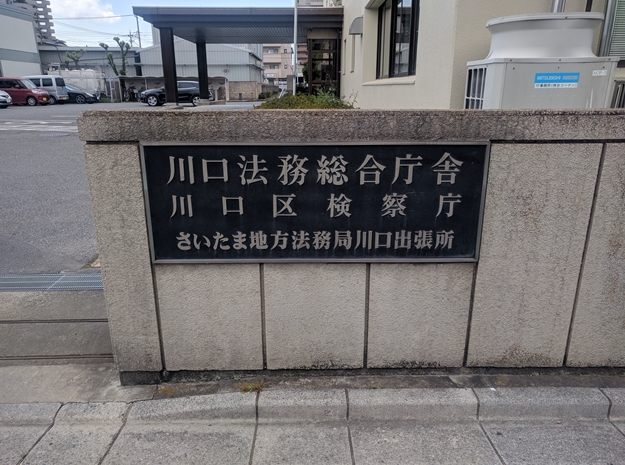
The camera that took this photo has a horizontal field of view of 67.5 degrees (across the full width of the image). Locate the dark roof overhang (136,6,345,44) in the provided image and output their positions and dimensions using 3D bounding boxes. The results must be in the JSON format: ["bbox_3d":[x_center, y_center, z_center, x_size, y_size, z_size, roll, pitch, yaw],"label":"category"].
[{"bbox_3d":[-2.892,-9.533,22.024,8.018,0.642,8.560,0,17,-1],"label":"dark roof overhang"}]

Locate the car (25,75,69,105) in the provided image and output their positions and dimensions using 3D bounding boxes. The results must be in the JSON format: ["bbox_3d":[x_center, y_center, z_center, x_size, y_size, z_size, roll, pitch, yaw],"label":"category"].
[{"bbox_3d":[-18.600,-9.556,31.390,3.395,1.880,1.475,0,17,-1],"label":"car"}]

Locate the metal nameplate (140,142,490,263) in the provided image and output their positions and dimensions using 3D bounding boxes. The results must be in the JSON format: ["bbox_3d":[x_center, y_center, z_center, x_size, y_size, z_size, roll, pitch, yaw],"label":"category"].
[{"bbox_3d":[0.017,-0.124,2.070,1.485,0.548,0.040,0,17,-1],"label":"metal nameplate"}]

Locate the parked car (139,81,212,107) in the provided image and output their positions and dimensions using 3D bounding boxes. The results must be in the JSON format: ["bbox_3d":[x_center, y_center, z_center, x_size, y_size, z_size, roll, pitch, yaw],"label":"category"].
[{"bbox_3d":[-8.310,-8.600,28.893,4.380,1.500,1.790,0,17,-1],"label":"parked car"}]

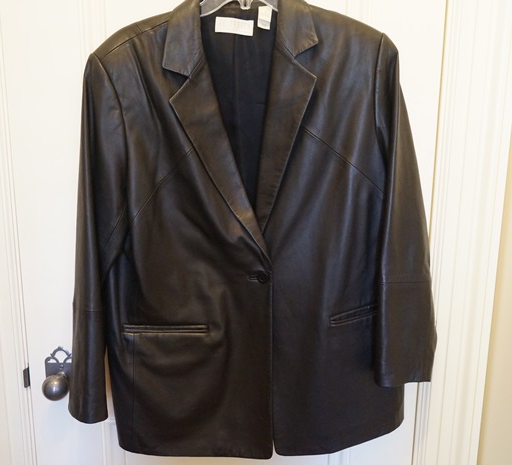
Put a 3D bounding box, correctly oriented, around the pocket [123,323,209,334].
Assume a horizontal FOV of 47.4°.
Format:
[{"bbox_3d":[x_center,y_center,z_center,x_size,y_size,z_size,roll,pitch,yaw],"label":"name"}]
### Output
[{"bbox_3d":[-0.154,0.166,0.999,0.147,0.021,0.012,1,12,1],"label":"pocket"}]

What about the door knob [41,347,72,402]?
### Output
[{"bbox_3d":[-0.365,0.267,1.072,0.062,0.088,0.070,0,12,-3],"label":"door knob"}]

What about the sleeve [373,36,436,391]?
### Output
[{"bbox_3d":[0.253,-0.023,0.997,0.108,0.595,0.112,-4,13,-2],"label":"sleeve"}]

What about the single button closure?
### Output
[{"bbox_3d":[0.014,0.077,0.981,0.022,0.022,0.007,0,12,-3],"label":"single button closure"}]

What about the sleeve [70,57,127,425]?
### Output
[{"bbox_3d":[-0.268,0.022,0.981,0.108,0.625,0.115,2,12,-3],"label":"sleeve"}]

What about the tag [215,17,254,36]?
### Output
[{"bbox_3d":[-0.034,-0.335,0.948,0.062,0.025,0.004,-5,13,-2],"label":"tag"}]

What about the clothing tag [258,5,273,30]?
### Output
[{"bbox_3d":[0.015,-0.349,0.945,0.021,0.035,0.004,2,12,-3],"label":"clothing tag"}]

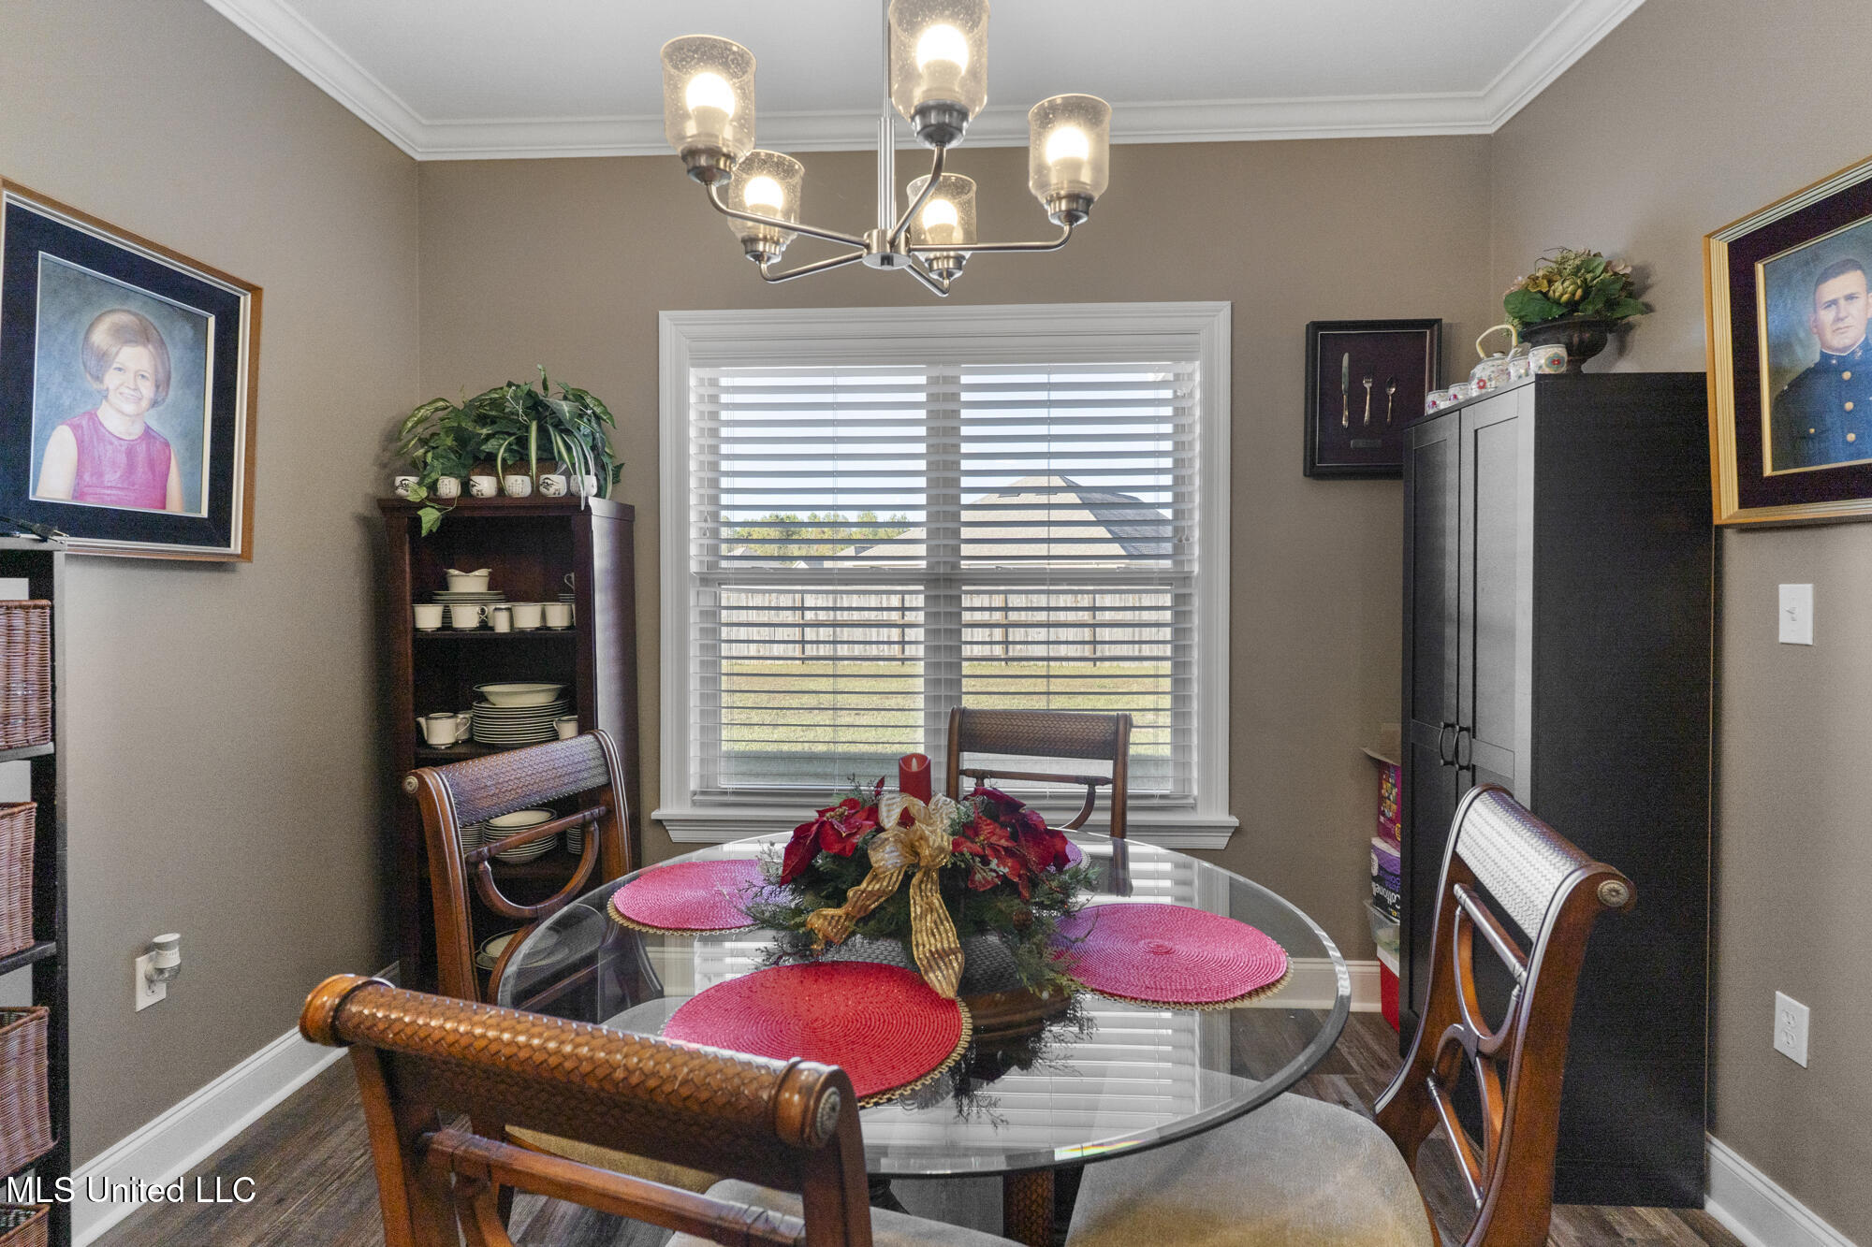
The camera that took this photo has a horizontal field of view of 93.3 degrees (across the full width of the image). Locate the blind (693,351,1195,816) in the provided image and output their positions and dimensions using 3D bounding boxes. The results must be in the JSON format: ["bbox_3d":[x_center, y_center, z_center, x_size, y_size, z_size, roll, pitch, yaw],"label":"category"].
[{"bbox_3d":[0.016,-0.138,2.836,1.624,1.432,0.055,0,1,2],"label":"blind"}]

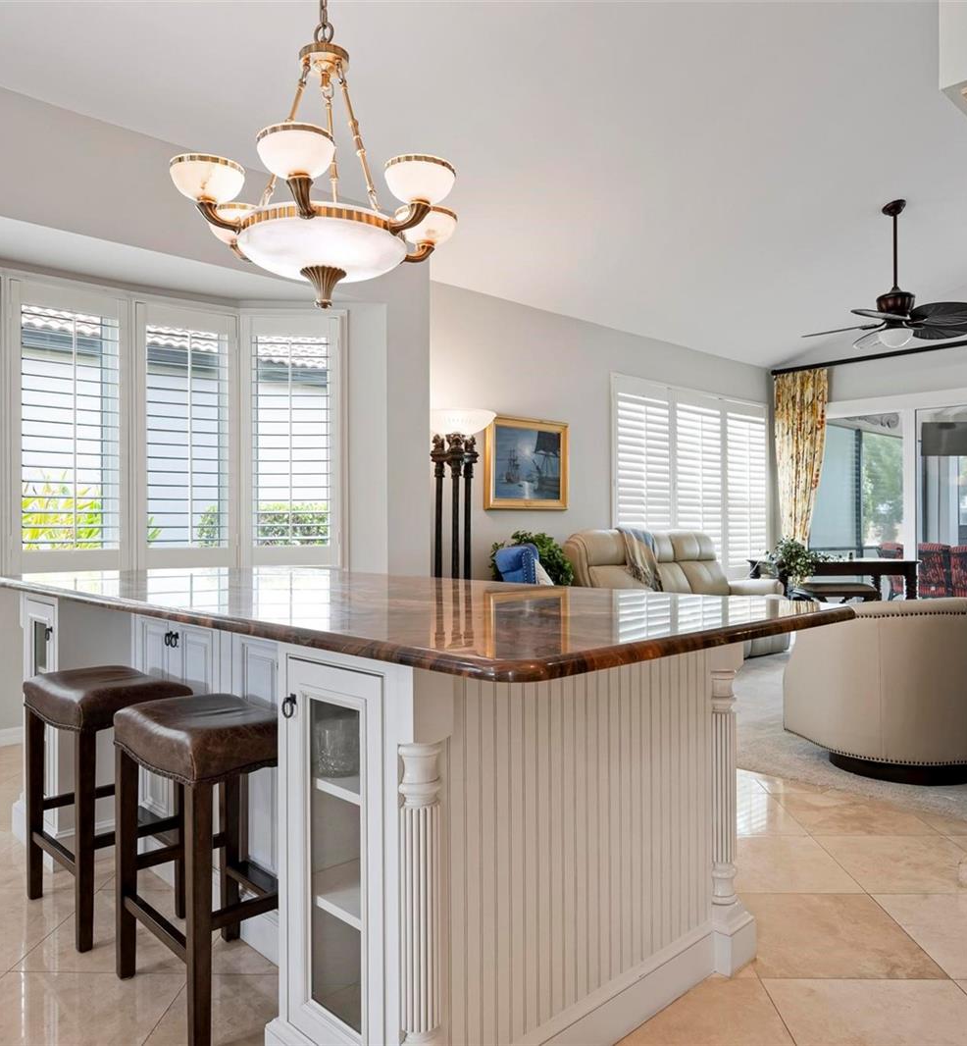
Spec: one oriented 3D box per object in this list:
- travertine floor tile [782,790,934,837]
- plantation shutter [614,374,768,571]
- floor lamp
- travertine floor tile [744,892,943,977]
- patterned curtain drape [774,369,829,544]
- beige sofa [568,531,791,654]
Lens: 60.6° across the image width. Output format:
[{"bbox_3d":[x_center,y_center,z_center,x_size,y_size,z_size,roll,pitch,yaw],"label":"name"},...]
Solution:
[{"bbox_3d":[1.384,1.115,3.148,0.457,0.012,0.457,0,0,1],"label":"travertine floor tile"},{"bbox_3d":[2.120,-0.341,8.089,2.808,1.901,0.100,0,0,-44],"label":"plantation shutter"},{"bbox_3d":[-0.172,0.202,5.199,0.500,1.850,0.500,0,0,0],"label":"floor lamp"},{"bbox_3d":[0.914,1.113,2.240,0.457,0.012,0.457,0,0,1],"label":"travertine floor tile"},{"bbox_3d":[3.357,-0.273,8.749,0.140,2.780,0.602,0,0,-44],"label":"patterned curtain drape"},{"bbox_3d":[1.540,0.592,6.808,2.350,1.070,0.940,0,0,-44],"label":"beige sofa"}]

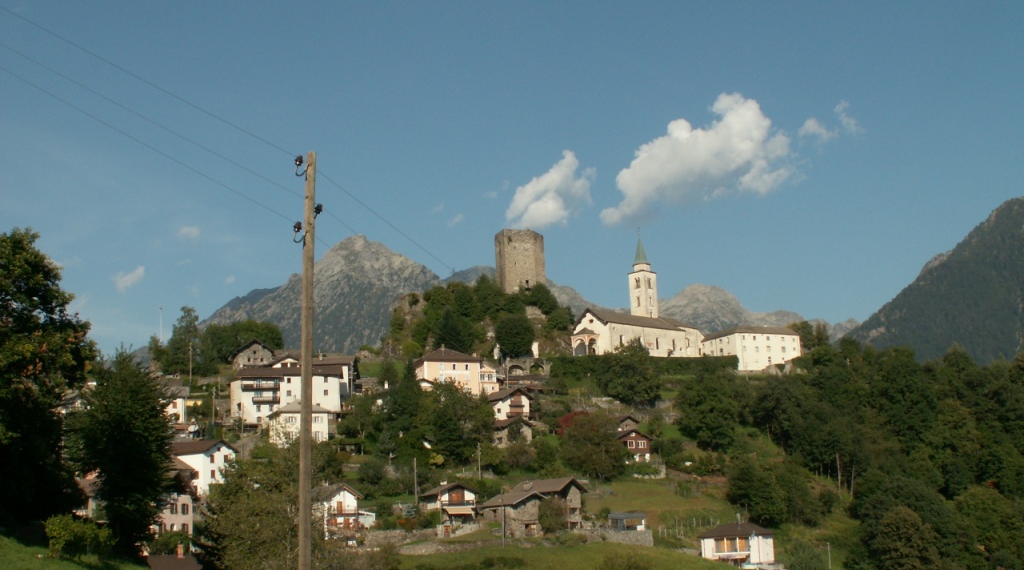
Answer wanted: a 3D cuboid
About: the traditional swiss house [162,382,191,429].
[{"bbox_3d":[-70.171,24.899,267.843,8.200,8.000,8.800,0,-10,-15],"label":"traditional swiss house"}]

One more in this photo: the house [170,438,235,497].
[{"bbox_3d":[-52.042,30.496,215.726,10.300,9.300,8.200,-8,-11,31],"label":"house"}]

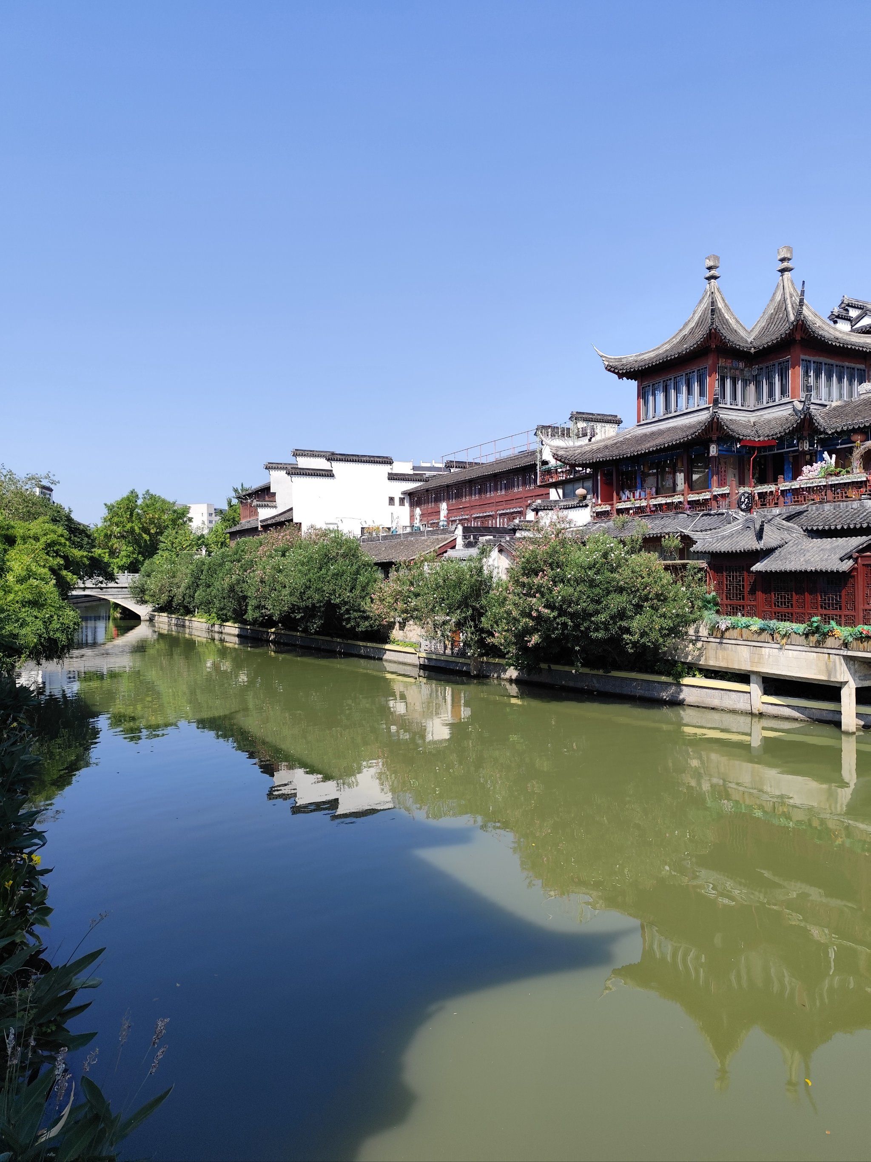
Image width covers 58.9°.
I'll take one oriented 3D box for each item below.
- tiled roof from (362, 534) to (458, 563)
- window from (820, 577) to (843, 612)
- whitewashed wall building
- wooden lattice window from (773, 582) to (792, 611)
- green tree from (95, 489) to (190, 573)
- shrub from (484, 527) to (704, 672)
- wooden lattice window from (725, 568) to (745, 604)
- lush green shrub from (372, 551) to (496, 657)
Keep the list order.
[{"bbox_3d":[-3.400,-1.830,47.400,3.500,1.600,11.200,-1,0,-34],"label":"tiled roof"},{"bbox_3d":[12.118,0.389,23.638,0.100,1.084,0.810,0,0,-23],"label":"window"},{"bbox_3d":[-8.415,-3.810,67.790,12.615,12.528,13.920,0,0,-27],"label":"whitewashed wall building"},{"bbox_3d":[11.410,0.432,25.338,0.100,1.043,0.801,0,0,-23],"label":"wooden lattice window"},{"bbox_3d":[-39.587,-5.293,104.400,13.000,14.099,12.500,0,0,-21],"label":"green tree"},{"bbox_3d":[6.181,0.766,32.464,4.500,5.600,10.200,0,0,-37],"label":"shrub"},{"bbox_3d":[10.829,0.131,27.866,0.100,1.343,0.970,0,0,-23],"label":"wooden lattice window"},{"bbox_3d":[-0.167,1.184,40.887,4.400,5.000,7.600,0,0,-37],"label":"lush green shrub"}]

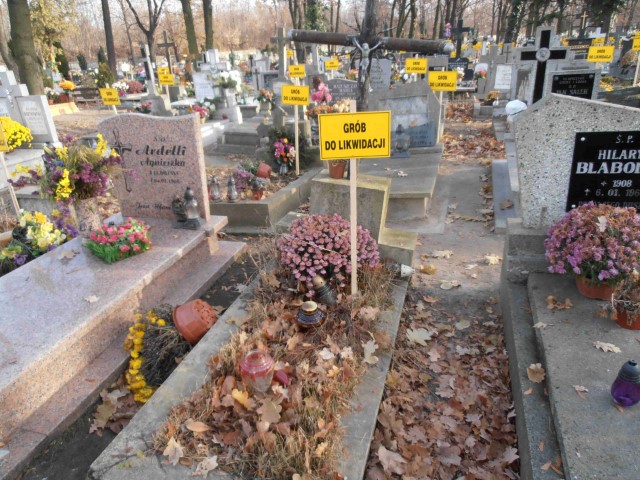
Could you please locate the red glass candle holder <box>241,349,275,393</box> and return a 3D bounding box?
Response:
[{"bbox_3d":[-0.278,0.597,1.978,0.138,0.155,0.138,-3,24,1],"label":"red glass candle holder"}]

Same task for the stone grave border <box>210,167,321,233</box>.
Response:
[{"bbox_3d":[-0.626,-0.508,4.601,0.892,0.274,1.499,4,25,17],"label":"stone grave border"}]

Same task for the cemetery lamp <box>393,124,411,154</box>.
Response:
[{"bbox_3d":[0.961,-1.194,5.220,0.190,0.320,0.170,0,24,9],"label":"cemetery lamp"}]

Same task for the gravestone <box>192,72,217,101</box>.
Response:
[{"bbox_3d":[-2.768,-3.745,10.824,0.540,0.680,0.120,4,25,17],"label":"gravestone"}]

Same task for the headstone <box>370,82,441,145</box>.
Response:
[{"bbox_3d":[0.977,-1.424,5.059,0.740,0.700,0.140,0,24,7],"label":"headstone"}]

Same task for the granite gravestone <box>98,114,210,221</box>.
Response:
[{"bbox_3d":[-1.224,-0.531,3.312,0.735,0.769,0.098,4,25,17],"label":"granite gravestone"}]

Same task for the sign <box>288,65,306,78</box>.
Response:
[{"bbox_3d":[-0.455,-3.380,8.900,0.355,0.240,0.020,0,24,9],"label":"sign"}]

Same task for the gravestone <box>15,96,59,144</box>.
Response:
[{"bbox_3d":[-4.029,-1.686,6.348,0.470,0.580,0.130,4,25,17],"label":"gravestone"}]

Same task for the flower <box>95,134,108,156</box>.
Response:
[{"bbox_3d":[-1.576,-0.681,3.200,0.085,0.145,0.080,0,24,9],"label":"flower"}]

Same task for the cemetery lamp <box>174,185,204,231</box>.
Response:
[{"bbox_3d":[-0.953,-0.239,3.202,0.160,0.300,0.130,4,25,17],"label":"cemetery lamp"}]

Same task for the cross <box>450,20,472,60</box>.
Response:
[{"bbox_3d":[4.433,-6.295,14.000,0.580,1.300,0.120,2,24,13],"label":"cross"}]

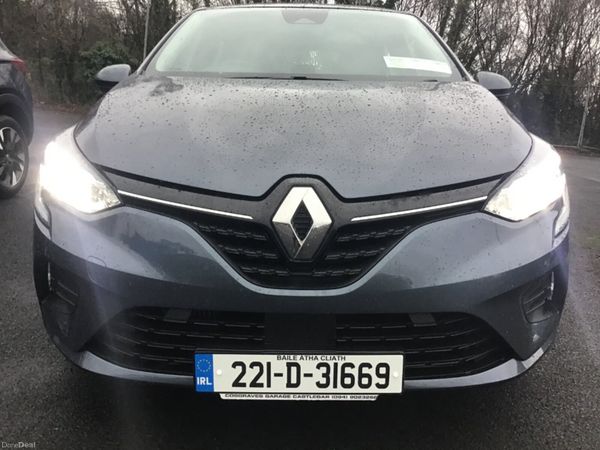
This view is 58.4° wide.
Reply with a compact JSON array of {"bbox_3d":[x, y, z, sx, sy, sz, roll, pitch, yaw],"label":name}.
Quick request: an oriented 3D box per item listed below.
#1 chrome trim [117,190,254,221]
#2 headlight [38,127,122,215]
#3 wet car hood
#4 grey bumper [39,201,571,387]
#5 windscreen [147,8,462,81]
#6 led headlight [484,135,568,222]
[{"bbox_3d":[-0.292,-0.055,1.325,0.380,0.050,0.070,5,17,13],"label":"chrome trim"},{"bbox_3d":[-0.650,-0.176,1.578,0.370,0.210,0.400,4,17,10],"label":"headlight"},{"bbox_3d":[0.013,-0.328,1.758,1.460,0.270,1.000,1,17,0],"label":"wet car hood"},{"bbox_3d":[0.004,0.176,1.546,1.750,0.520,0.520,1,17,0],"label":"grey bumper"},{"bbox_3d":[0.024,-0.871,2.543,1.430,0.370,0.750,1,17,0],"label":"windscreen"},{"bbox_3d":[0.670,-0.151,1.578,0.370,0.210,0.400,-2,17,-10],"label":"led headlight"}]

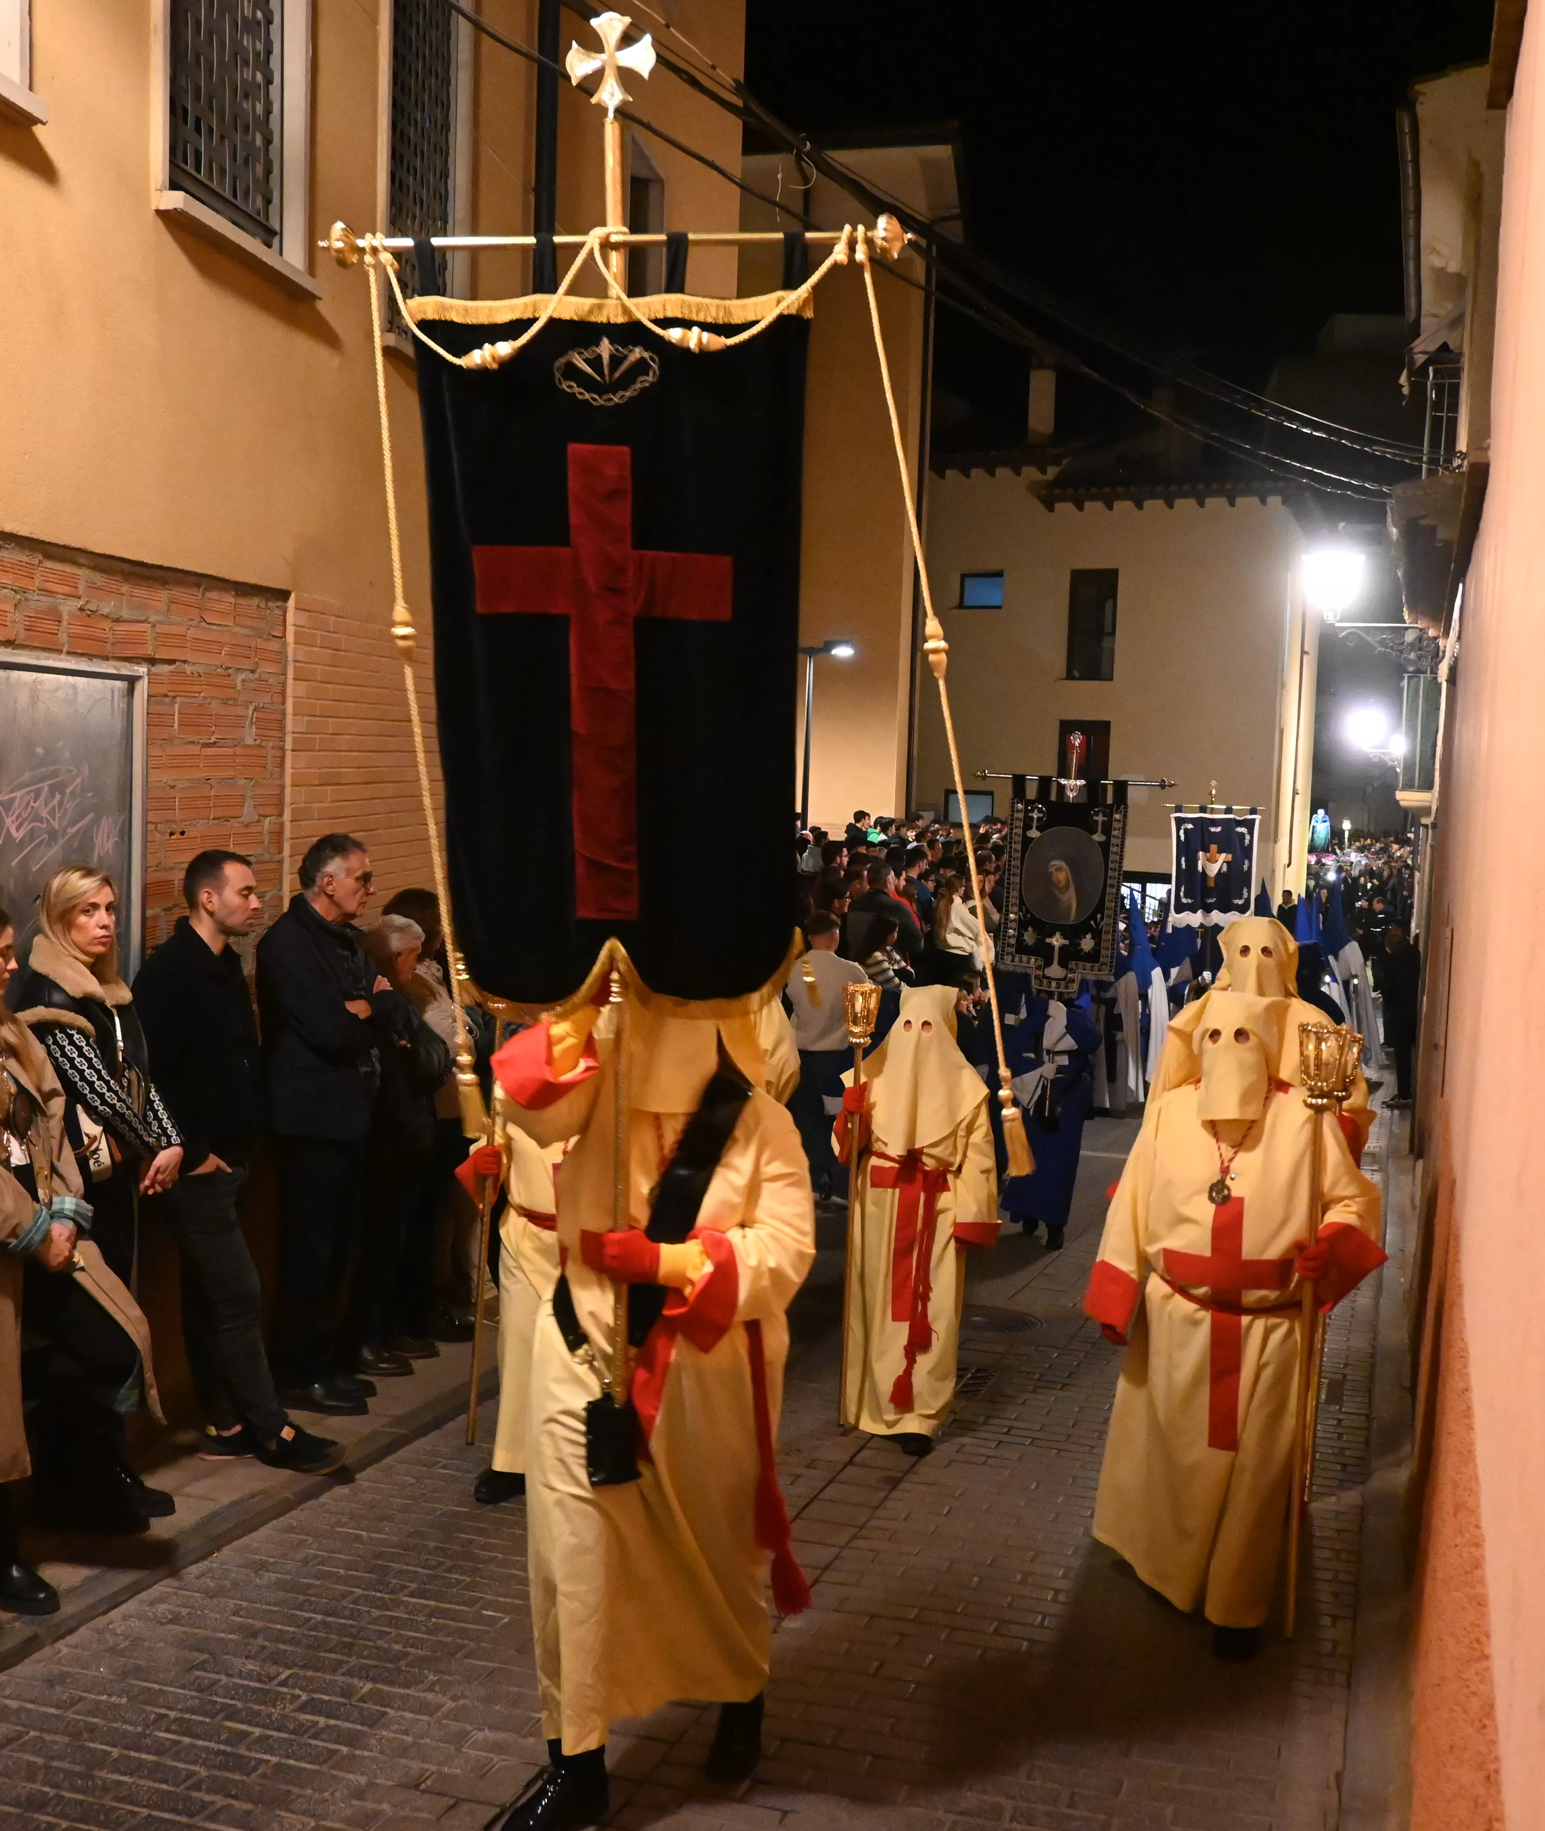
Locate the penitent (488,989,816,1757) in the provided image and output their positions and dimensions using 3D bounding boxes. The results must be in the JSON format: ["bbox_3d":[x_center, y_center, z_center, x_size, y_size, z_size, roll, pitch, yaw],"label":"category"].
[{"bbox_3d":[-0.225,0.899,4.030,0.590,1.700,0.580,3,5,14],"label":"penitent"}]

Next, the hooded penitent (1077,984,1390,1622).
[{"bbox_3d":[1.155,0.997,5.170,0.700,1.660,0.520,3,5,16],"label":"hooded penitent"}]

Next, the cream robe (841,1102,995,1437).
[{"bbox_3d":[0.499,1.173,7.100,0.510,1.180,0.400,3,5,14],"label":"cream robe"}]

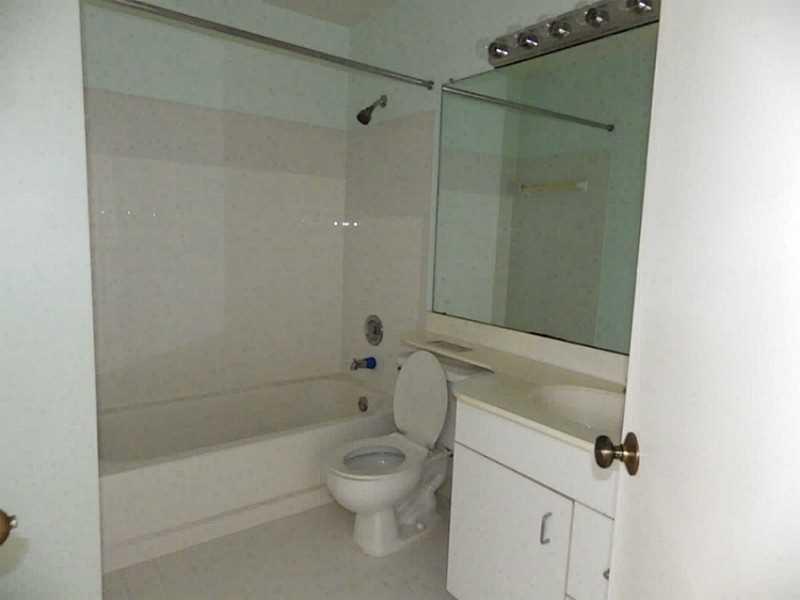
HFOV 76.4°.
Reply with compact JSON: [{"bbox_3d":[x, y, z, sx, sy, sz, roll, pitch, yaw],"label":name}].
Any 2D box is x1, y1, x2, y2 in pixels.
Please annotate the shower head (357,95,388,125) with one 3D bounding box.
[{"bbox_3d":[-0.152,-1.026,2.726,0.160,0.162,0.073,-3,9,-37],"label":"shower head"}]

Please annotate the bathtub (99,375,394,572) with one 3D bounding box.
[{"bbox_3d":[-0.764,0.743,2.537,1.520,0.373,0.757,-3,9,-37],"label":"bathtub"}]

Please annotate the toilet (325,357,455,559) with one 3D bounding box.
[{"bbox_3d":[0.002,0.623,2.148,0.715,0.765,0.460,-3,9,-37],"label":"toilet"}]

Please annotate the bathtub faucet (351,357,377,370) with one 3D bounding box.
[{"bbox_3d":[-0.206,0.371,2.909,0.150,0.066,0.063,-3,9,-37],"label":"bathtub faucet"}]

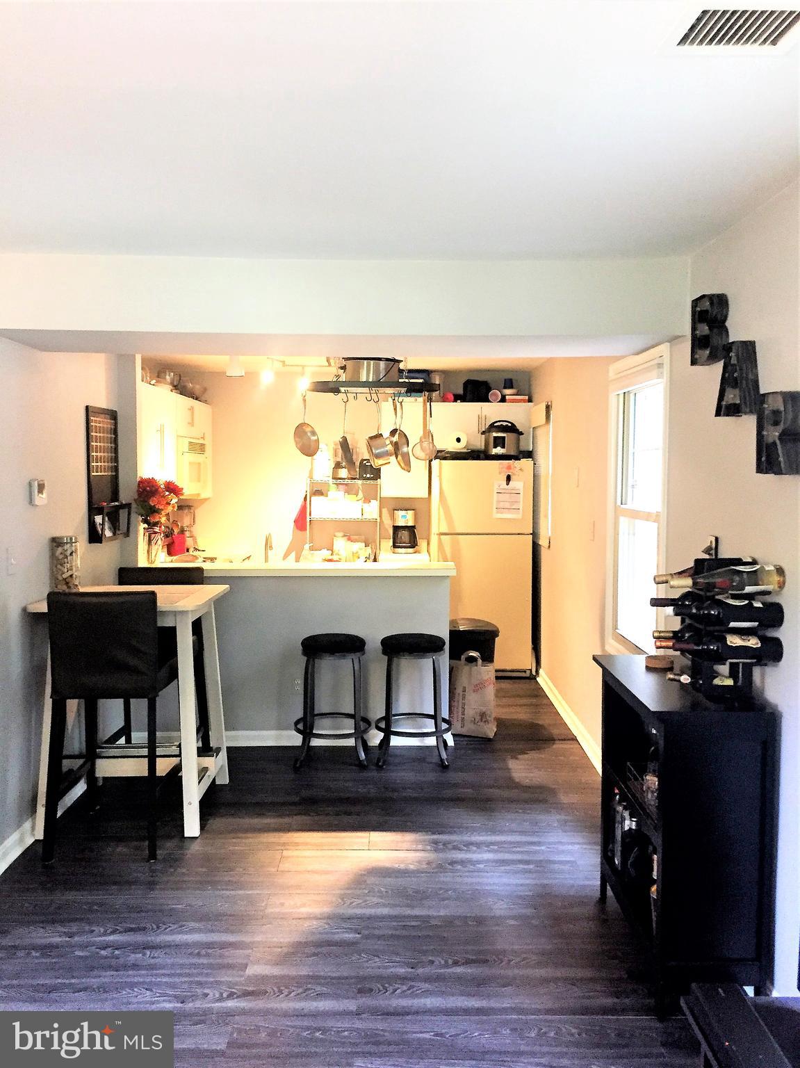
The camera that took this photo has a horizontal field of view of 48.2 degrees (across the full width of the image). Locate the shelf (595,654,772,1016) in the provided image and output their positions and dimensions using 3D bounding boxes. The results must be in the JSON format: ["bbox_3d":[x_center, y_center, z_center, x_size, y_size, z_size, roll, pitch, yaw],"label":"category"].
[{"bbox_3d":[0.897,0.943,2.988,0.345,0.925,0.790,0,4,0],"label":"shelf"}]

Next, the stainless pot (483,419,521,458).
[{"bbox_3d":[0.779,-0.728,6.816,0.320,0.300,0.310,1,4,9],"label":"stainless pot"}]

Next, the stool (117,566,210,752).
[{"bbox_3d":[-1.225,0.743,4.452,0.450,1.120,0.540,0,4,0],"label":"stool"}]

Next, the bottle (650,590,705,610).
[{"bbox_3d":[0.907,0.199,2.720,0.300,0.075,0.075,0,4,0],"label":"bottle"}]

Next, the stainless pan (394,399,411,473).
[{"bbox_3d":[0.021,-0.603,5.572,0.080,0.440,0.275,-6,3,12],"label":"stainless pan"}]

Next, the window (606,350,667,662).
[{"bbox_3d":[1.075,-0.076,4.125,0.080,1.460,1.030,0,4,0],"label":"window"}]

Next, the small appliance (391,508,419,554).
[{"bbox_3d":[0.040,-0.020,7.096,0.200,0.355,0.230,0,4,0],"label":"small appliance"}]

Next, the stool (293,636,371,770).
[{"bbox_3d":[-0.365,0.910,4.905,0.400,0.650,0.400,0,4,0],"label":"stool"}]

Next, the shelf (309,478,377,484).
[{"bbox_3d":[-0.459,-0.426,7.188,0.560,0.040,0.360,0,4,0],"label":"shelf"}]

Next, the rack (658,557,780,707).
[{"bbox_3d":[0.940,0.285,2.666,0.280,0.420,0.250,0,4,0],"label":"rack"}]

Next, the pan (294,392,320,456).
[{"bbox_3d":[-0.587,-0.676,5.617,0.070,0.385,0.230,-5,0,39],"label":"pan"}]

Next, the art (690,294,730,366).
[{"bbox_3d":[1.037,-0.682,3.000,0.065,0.220,0.175,0,4,0],"label":"art"}]

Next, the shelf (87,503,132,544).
[{"bbox_3d":[-1.510,-0.060,4.667,0.075,0.200,0.470,0,4,0],"label":"shelf"}]

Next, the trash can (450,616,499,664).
[{"bbox_3d":[0.425,0.863,5.644,0.390,0.650,0.320,0,4,0],"label":"trash can"}]

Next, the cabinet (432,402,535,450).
[{"bbox_3d":[0.639,-0.842,7.119,0.830,0.385,0.320,0,4,0],"label":"cabinet"}]

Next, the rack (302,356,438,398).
[{"bbox_3d":[-0.182,-1.010,5.744,0.840,0.280,0.430,0,4,0],"label":"rack"}]

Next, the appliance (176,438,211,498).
[{"bbox_3d":[-1.680,-0.487,6.532,0.390,0.415,0.800,0,4,0],"label":"appliance"}]

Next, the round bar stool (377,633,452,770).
[{"bbox_3d":[0.078,0.919,5.026,0.420,0.690,0.420,0,4,0],"label":"round bar stool"}]

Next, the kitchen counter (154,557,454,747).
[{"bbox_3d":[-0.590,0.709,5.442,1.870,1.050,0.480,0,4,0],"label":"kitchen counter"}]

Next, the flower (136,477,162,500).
[{"bbox_3d":[-1.515,-0.272,5.394,0.150,0.145,0.130,0,4,0],"label":"flower"}]

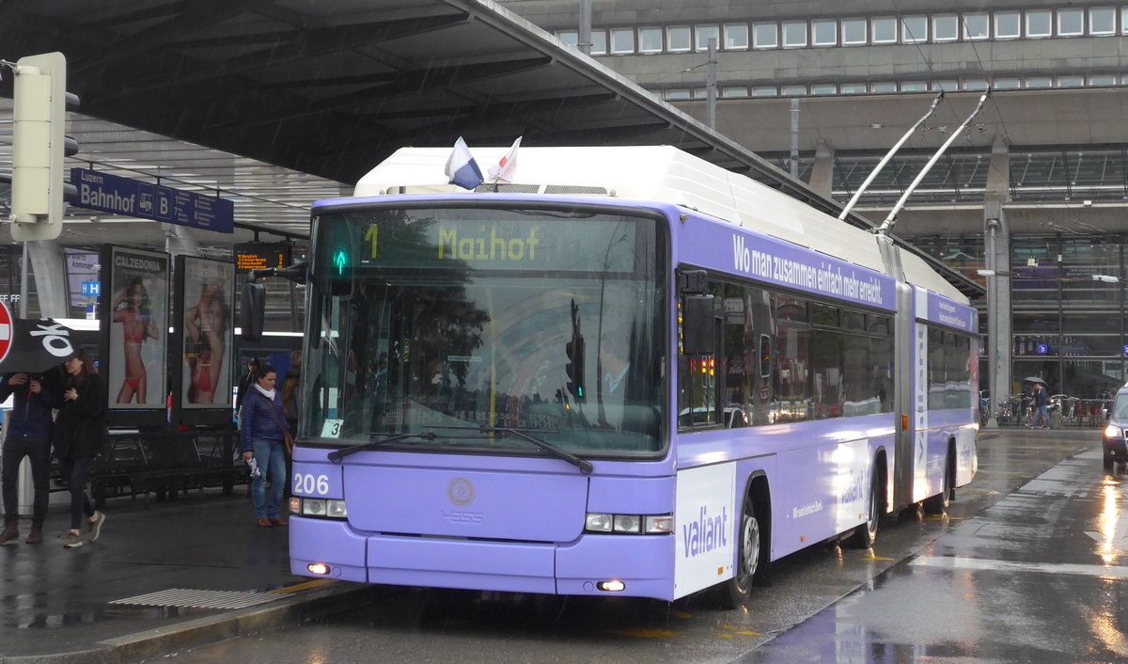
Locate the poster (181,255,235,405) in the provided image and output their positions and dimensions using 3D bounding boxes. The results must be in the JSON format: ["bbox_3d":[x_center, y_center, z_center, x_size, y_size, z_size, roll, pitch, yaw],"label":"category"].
[{"bbox_3d":[-4.225,0.023,23.966,0.100,1.740,1.200,1,-1,20],"label":"poster"}]

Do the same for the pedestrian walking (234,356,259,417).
[{"bbox_3d":[-4.312,1.205,28.000,0.500,1.740,0.380,1,-1,6],"label":"pedestrian walking"}]

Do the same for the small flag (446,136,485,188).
[{"bbox_3d":[-0.656,-1.106,13.245,0.260,0.340,0.170,1,-1,18],"label":"small flag"}]

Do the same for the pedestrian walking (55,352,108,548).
[{"bbox_3d":[-4.205,1.019,17.600,0.460,1.690,0.460,2,-1,-41],"label":"pedestrian walking"}]

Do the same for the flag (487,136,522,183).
[{"bbox_3d":[-0.391,-1.125,13.245,0.230,0.310,0.160,1,-1,18],"label":"flag"}]

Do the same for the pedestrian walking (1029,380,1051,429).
[{"bbox_3d":[17.169,2.598,73.000,0.850,1.800,0.650,1,-1,12],"label":"pedestrian walking"}]

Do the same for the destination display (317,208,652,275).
[{"bbox_3d":[-0.517,-0.584,13.004,2.320,0.400,0.200,1,-1,18],"label":"destination display"}]

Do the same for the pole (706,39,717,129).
[{"bbox_3d":[3.256,-1.866,45.000,0.240,9.300,0.240,1,-1,18],"label":"pole"}]

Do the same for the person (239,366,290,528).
[{"bbox_3d":[-2.999,1.148,20.300,0.480,1.630,0.350,2,-1,-34],"label":"person"}]

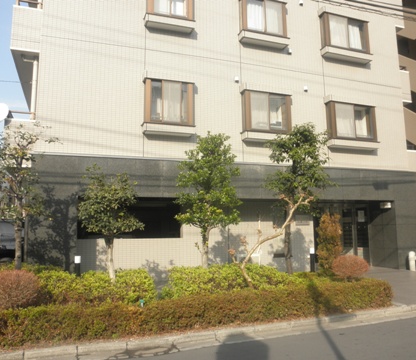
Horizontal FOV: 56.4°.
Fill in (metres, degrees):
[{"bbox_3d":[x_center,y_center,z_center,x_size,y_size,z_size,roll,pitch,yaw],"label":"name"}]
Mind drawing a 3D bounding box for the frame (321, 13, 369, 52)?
[{"bbox_3d":[4.365,-4.593,12.316,1.730,1.130,0.280,2,-7,-20],"label":"frame"}]

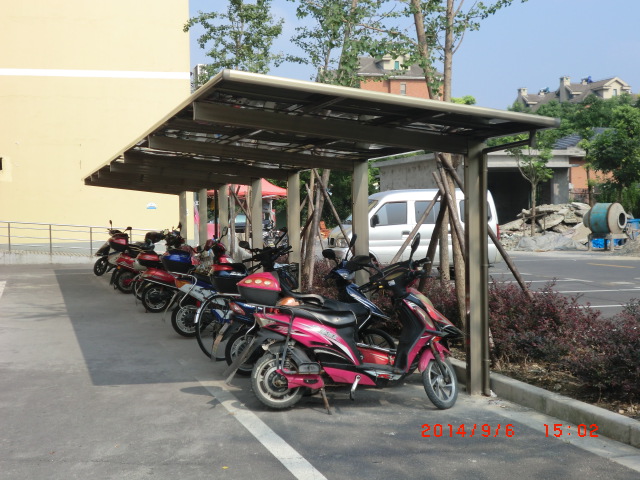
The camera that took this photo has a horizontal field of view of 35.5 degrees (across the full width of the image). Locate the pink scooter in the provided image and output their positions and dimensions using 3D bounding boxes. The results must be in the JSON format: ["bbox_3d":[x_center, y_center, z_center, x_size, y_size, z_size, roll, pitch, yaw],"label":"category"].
[{"bbox_3d":[0.185,0.618,7.540,1.780,1.330,0.680,-1,2,2],"label":"pink scooter"}]

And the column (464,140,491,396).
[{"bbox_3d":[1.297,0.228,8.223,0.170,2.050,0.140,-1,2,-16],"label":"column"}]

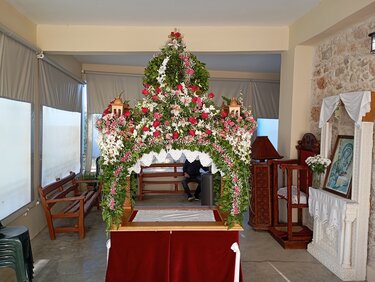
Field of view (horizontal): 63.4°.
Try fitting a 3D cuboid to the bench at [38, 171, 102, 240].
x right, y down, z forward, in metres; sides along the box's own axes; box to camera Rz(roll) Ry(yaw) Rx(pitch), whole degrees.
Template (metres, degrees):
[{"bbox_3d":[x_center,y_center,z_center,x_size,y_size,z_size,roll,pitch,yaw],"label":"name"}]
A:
[{"bbox_3d":[-1.990,1.086,5.430,0.660,0.810,1.620,1,3,-5],"label":"bench"}]

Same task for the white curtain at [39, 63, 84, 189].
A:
[{"bbox_3d":[-2.570,-0.339,6.400,0.100,2.150,2.800,1,3,-7],"label":"white curtain"}]

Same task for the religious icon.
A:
[{"bbox_3d":[2.102,0.331,4.036,0.040,0.790,0.592,15,1,-8],"label":"religious icon"}]

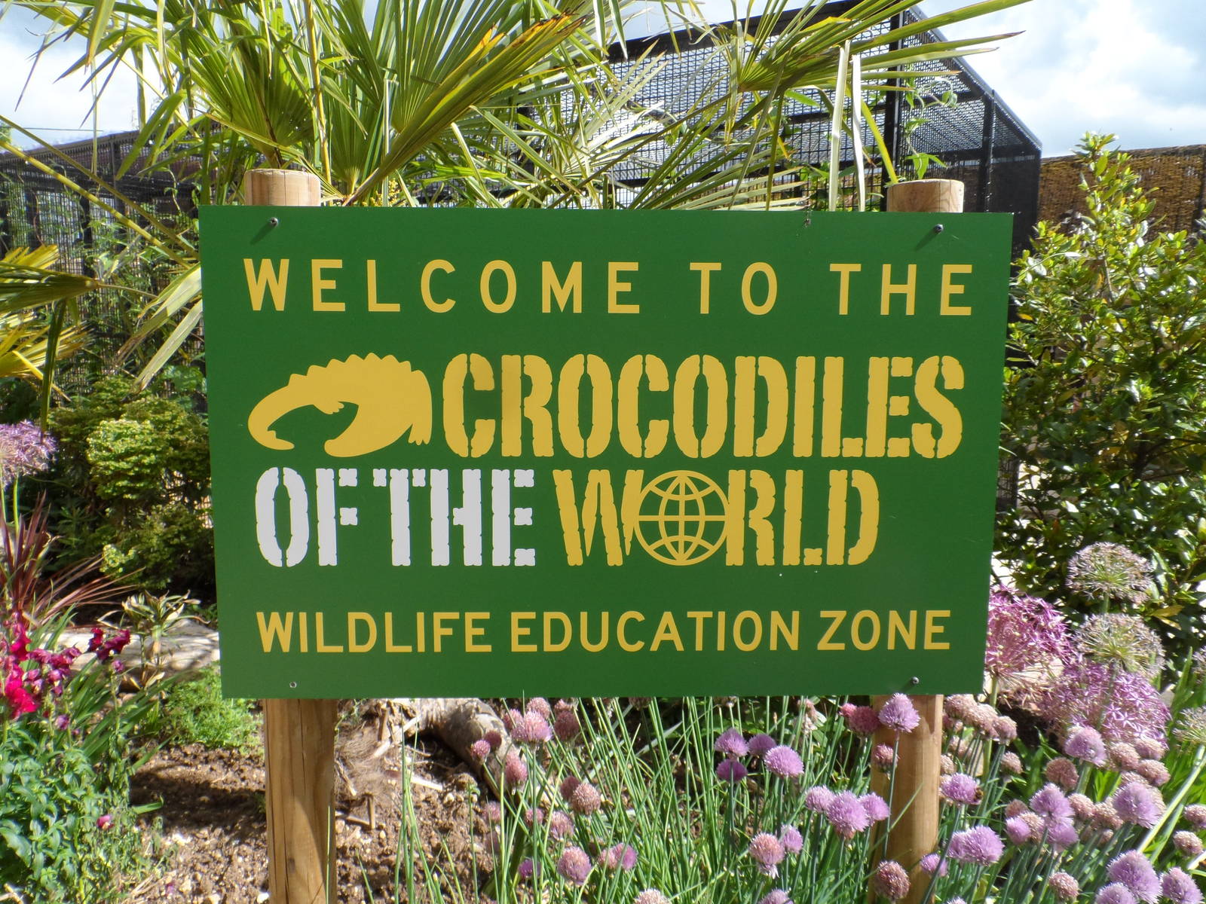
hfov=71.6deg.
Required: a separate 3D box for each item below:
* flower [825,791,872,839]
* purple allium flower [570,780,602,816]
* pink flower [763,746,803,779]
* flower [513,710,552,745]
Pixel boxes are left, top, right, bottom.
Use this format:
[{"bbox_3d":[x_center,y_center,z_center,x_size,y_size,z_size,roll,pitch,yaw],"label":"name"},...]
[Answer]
[{"bbox_3d":[0.211,0.313,0.720,0.037,0.037,0.037,0,6,0],"label":"flower"},{"bbox_3d":[-0.016,0.311,0.750,0.028,0.029,0.028,0,6,0],"label":"purple allium flower"},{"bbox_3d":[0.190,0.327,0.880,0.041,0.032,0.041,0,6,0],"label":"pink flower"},{"bbox_3d":[-0.069,0.270,0.820,0.038,0.033,0.038,0,6,0],"label":"flower"}]

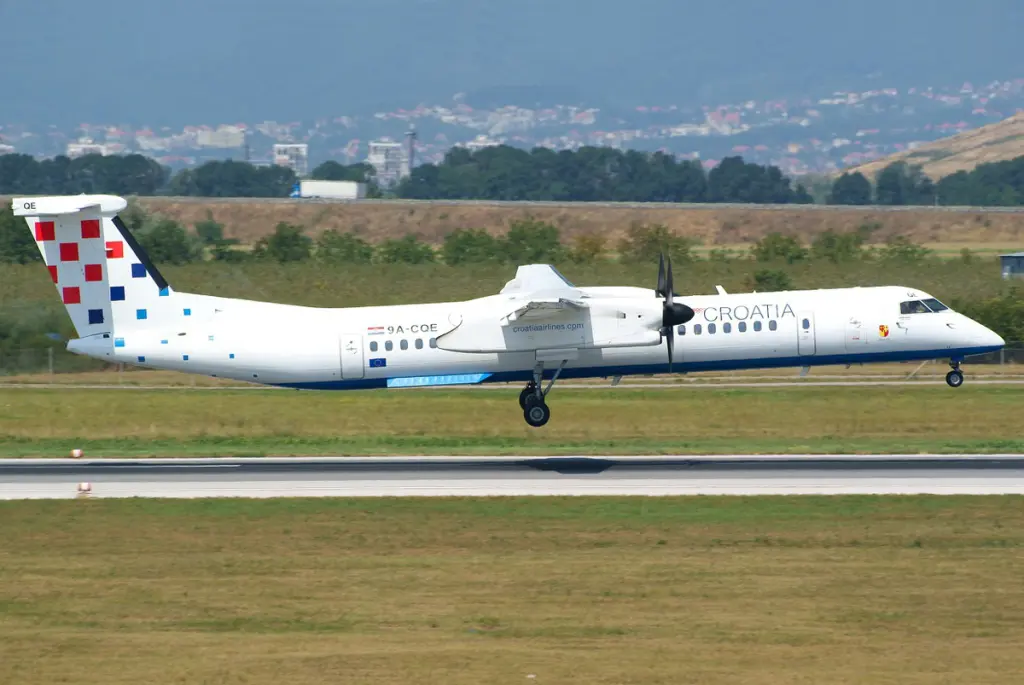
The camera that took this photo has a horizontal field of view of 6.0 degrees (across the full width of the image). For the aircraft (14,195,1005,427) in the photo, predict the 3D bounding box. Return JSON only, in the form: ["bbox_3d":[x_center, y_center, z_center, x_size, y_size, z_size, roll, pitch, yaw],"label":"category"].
[{"bbox_3d":[-0.034,-1.501,327.941,32.810,8.300,28.420,-3,3,-1],"label":"aircraft"}]

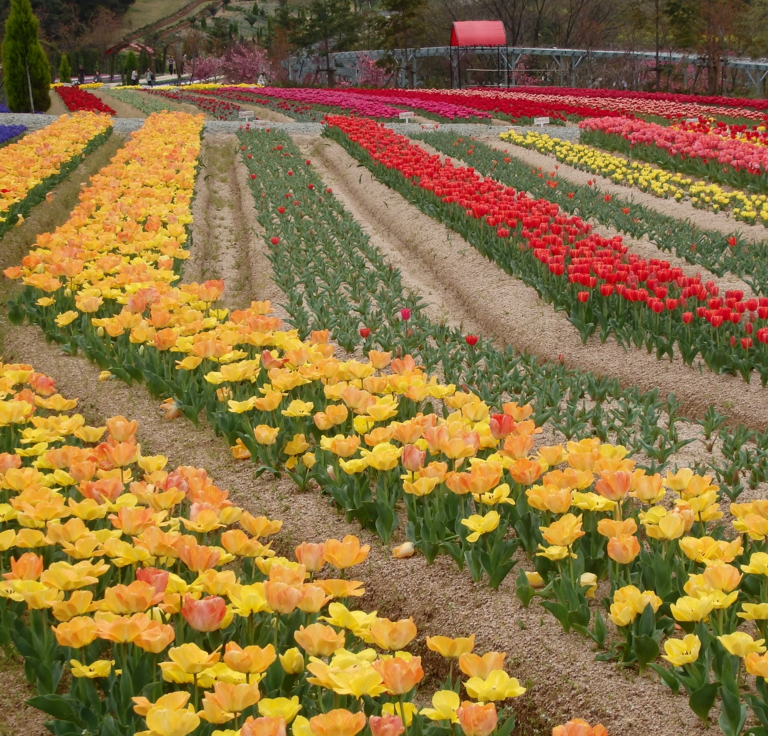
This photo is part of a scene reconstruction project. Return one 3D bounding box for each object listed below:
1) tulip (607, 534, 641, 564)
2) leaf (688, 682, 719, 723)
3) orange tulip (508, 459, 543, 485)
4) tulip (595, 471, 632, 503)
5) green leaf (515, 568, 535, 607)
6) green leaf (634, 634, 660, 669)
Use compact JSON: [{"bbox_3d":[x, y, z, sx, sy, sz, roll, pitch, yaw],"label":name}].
[{"bbox_3d":[0.581,0.438,6.300,0.077,0.068,0.075,-1,7,5],"label":"tulip"},{"bbox_3d":[0.676,0.708,5.500,0.061,0.085,0.045,0,7,7],"label":"leaf"},{"bbox_3d":[0.397,0.290,7.300,0.090,0.073,0.087,-1,7,3],"label":"orange tulip"},{"bbox_3d":[0.617,0.319,7.000,0.094,0.078,0.091,-1,7,5],"label":"tulip"},{"bbox_3d":[0.363,0.562,6.650,0.049,0.100,0.040,-1,7,3],"label":"green leaf"},{"bbox_3d":[0.602,0.650,5.950,0.057,0.080,0.045,-1,7,6],"label":"green leaf"}]

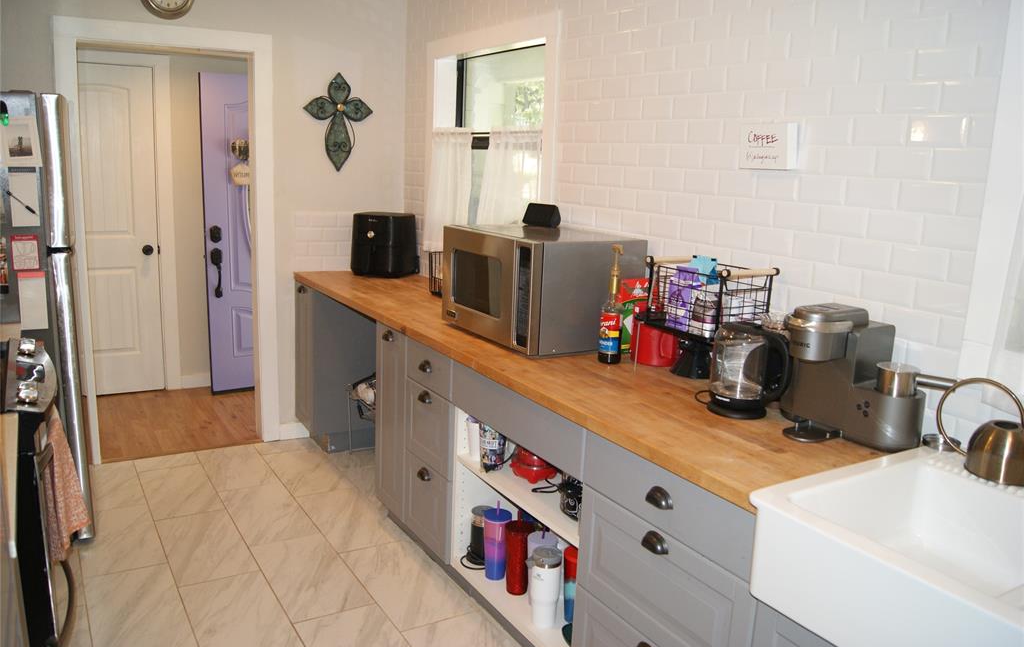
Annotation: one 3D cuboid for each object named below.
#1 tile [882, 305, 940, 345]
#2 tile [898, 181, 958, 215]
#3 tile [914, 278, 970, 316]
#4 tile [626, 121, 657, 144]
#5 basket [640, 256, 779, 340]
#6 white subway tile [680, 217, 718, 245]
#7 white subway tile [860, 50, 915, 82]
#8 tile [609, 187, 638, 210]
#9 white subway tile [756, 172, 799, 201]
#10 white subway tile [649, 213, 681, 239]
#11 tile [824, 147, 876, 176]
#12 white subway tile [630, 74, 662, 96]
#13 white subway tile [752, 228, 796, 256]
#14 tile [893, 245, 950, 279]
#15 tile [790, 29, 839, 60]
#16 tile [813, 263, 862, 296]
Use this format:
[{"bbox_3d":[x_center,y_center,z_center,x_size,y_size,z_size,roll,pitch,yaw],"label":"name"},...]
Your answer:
[{"bbox_3d":[0.989,0.005,1.901,0.009,0.075,0.150,-5,14,-31],"label":"tile"},{"bbox_3d":[1.016,-0.310,1.877,0.010,0.077,0.151,-6,15,-32],"label":"tile"},{"bbox_3d":[1.026,-0.064,1.829,0.009,0.075,0.150,-5,14,-31],"label":"tile"},{"bbox_3d":[0.461,-0.679,2.731,0.009,0.076,0.152,-7,15,-32],"label":"tile"},{"bbox_3d":[0.586,-0.088,2.292,0.235,0.205,0.330,-5,14,-32],"label":"basket"},{"bbox_3d":[0.611,-0.308,2.530,0.010,0.077,0.151,-6,15,-32],"label":"white subway tile"},{"bbox_3d":[0.928,-0.634,1.905,0.010,0.076,0.152,-5,14,-32],"label":"white subway tile"},{"bbox_3d":[0.407,-0.457,2.811,0.009,0.076,0.150,-5,14,-32],"label":"tile"},{"bbox_3d":[0.771,-0.397,2.235,0.010,0.076,0.152,-5,14,-32],"label":"white subway tile"},{"bbox_3d":[0.522,-0.332,2.625,0.009,0.075,0.150,-5,14,-31],"label":"white subway tile"},{"bbox_3d":[0.892,-0.427,2.030,0.010,0.079,0.153,-5,14,-32],"label":"tile"},{"bbox_3d":[0.468,-0.834,2.695,0.009,0.076,0.152,-7,15,-32],"label":"white subway tile"},{"bbox_3d":[0.763,-0.248,2.270,0.009,0.076,0.150,-5,14,-32],"label":"white subway tile"},{"bbox_3d":[1.011,-0.158,1.911,0.010,0.077,0.151,-6,15,-32],"label":"tile"},{"bbox_3d":[0.829,-0.765,2.103,0.010,0.077,0.151,-6,15,-32],"label":"tile"},{"bbox_3d":[0.875,-0.118,2.072,0.010,0.076,0.152,-5,14,-32],"label":"tile"}]

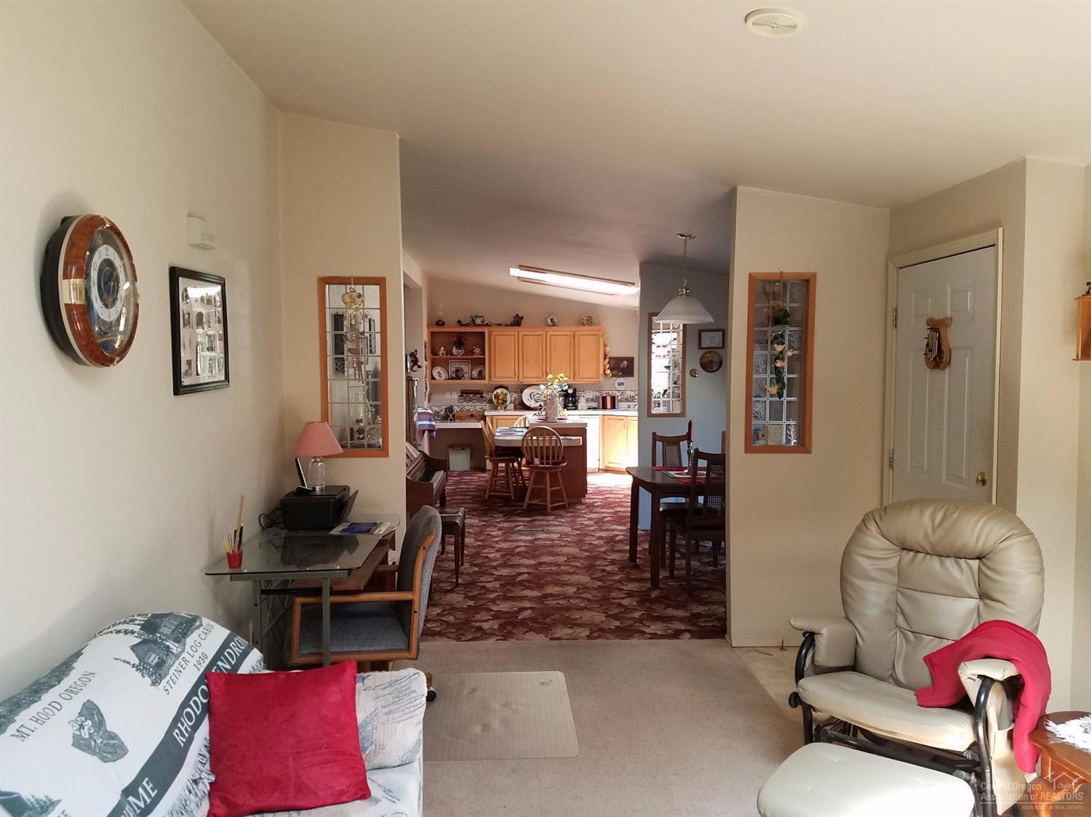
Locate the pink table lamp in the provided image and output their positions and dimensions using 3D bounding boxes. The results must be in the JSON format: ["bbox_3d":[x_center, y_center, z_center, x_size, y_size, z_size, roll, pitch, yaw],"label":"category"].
[{"bbox_3d":[-1.196,0.249,4.314,0.258,0.365,0.258,0,3,-3],"label":"pink table lamp"}]

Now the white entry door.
[{"bbox_3d":[1.886,0.310,3.908,0.045,2.030,0.905,-1,3,-2],"label":"white entry door"}]

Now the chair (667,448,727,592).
[{"bbox_3d":[1.108,0.746,5.748,0.470,0.975,0.500,-1,3,-2],"label":"chair"}]

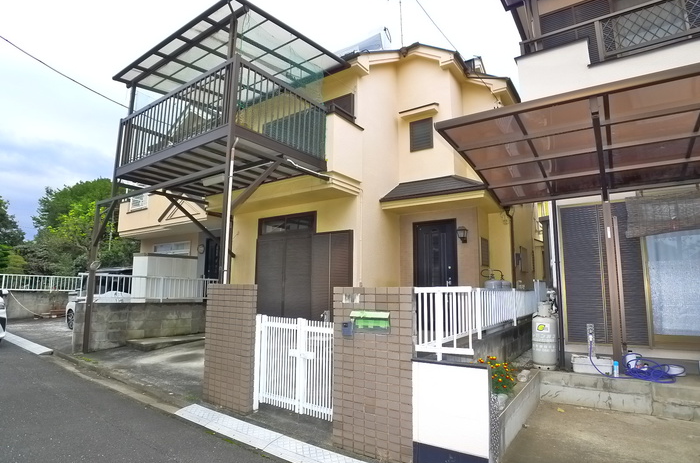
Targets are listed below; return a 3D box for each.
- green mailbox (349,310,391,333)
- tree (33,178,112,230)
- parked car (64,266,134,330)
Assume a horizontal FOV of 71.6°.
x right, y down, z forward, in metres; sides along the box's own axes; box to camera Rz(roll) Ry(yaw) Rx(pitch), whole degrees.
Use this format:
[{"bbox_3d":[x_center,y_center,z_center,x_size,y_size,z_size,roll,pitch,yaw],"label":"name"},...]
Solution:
[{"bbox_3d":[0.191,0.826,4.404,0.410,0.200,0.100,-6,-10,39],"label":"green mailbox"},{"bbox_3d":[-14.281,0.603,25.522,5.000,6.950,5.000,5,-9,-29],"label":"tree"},{"bbox_3d":[-6.046,1.875,13.177,3.600,1.650,1.550,-5,-10,38],"label":"parked car"}]

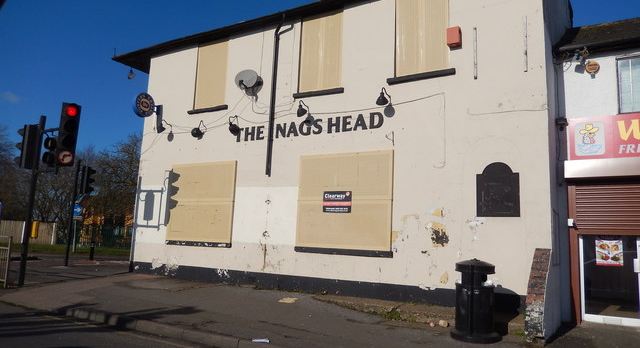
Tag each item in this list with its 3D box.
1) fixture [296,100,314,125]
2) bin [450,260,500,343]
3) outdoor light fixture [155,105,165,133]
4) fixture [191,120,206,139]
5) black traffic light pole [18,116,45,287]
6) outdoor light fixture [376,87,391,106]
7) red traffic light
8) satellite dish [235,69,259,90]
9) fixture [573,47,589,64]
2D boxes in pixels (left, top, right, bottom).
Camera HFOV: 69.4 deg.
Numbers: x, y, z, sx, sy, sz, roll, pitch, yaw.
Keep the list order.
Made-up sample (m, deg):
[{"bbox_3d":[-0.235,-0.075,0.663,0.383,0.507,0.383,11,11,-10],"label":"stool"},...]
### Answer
[{"bbox_3d":[-0.294,-1.214,8.771,0.236,0.345,0.355,-3,-9,31],"label":"fixture"},{"bbox_3d":[2.060,1.653,6.094,0.601,1.044,0.601,-3,-9,31],"label":"bin"},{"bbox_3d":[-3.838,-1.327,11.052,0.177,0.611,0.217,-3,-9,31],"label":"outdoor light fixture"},{"bbox_3d":[-2.683,-0.985,10.232,0.256,0.355,0.335,-3,-9,31],"label":"fixture"},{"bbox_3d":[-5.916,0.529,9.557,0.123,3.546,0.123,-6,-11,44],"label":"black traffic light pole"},{"bbox_3d":[1.091,-1.326,7.941,0.217,0.325,0.355,-3,-9,31],"label":"outdoor light fixture"},{"bbox_3d":[-5.080,-1.293,9.456,0.256,0.256,0.177,8,-10,-35],"label":"red traffic light"},{"bbox_3d":[-1.520,-1.953,9.582,0.473,0.424,0.335,0,-8,16],"label":"satellite dish"},{"bbox_3d":[4.057,-1.846,7.199,0.217,0.276,0.246,-3,-9,31],"label":"fixture"}]

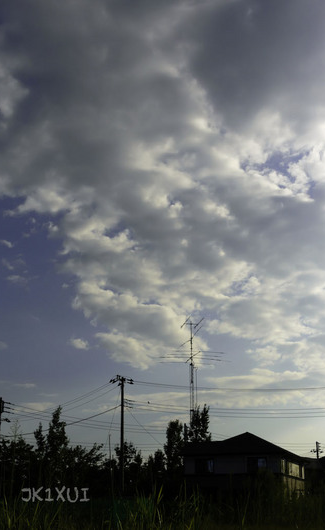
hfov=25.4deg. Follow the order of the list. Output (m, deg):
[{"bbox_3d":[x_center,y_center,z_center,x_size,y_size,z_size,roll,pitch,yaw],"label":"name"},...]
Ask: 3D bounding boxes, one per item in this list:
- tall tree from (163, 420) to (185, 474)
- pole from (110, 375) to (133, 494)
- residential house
[{"bbox_3d":[1.415,22.515,81.005,2.400,10.257,2.400,0,-18,0],"label":"tall tree"},{"bbox_3d":[-3.414,15.518,62.181,1.900,12.000,0.900,0,-18,0],"label":"pole"},{"bbox_3d":[9.005,22.135,77.353,11.000,8.600,12.800,-7,-19,20],"label":"residential house"}]

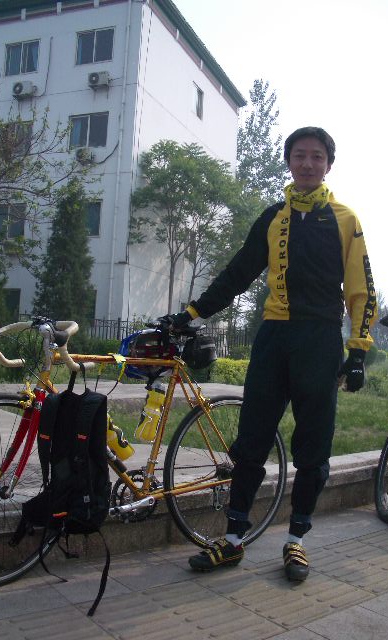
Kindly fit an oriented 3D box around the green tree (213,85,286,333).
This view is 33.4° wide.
[{"bbox_3d":[3.280,-5.950,37.000,4.400,15.700,4.400,3,-2,0],"label":"green tree"}]

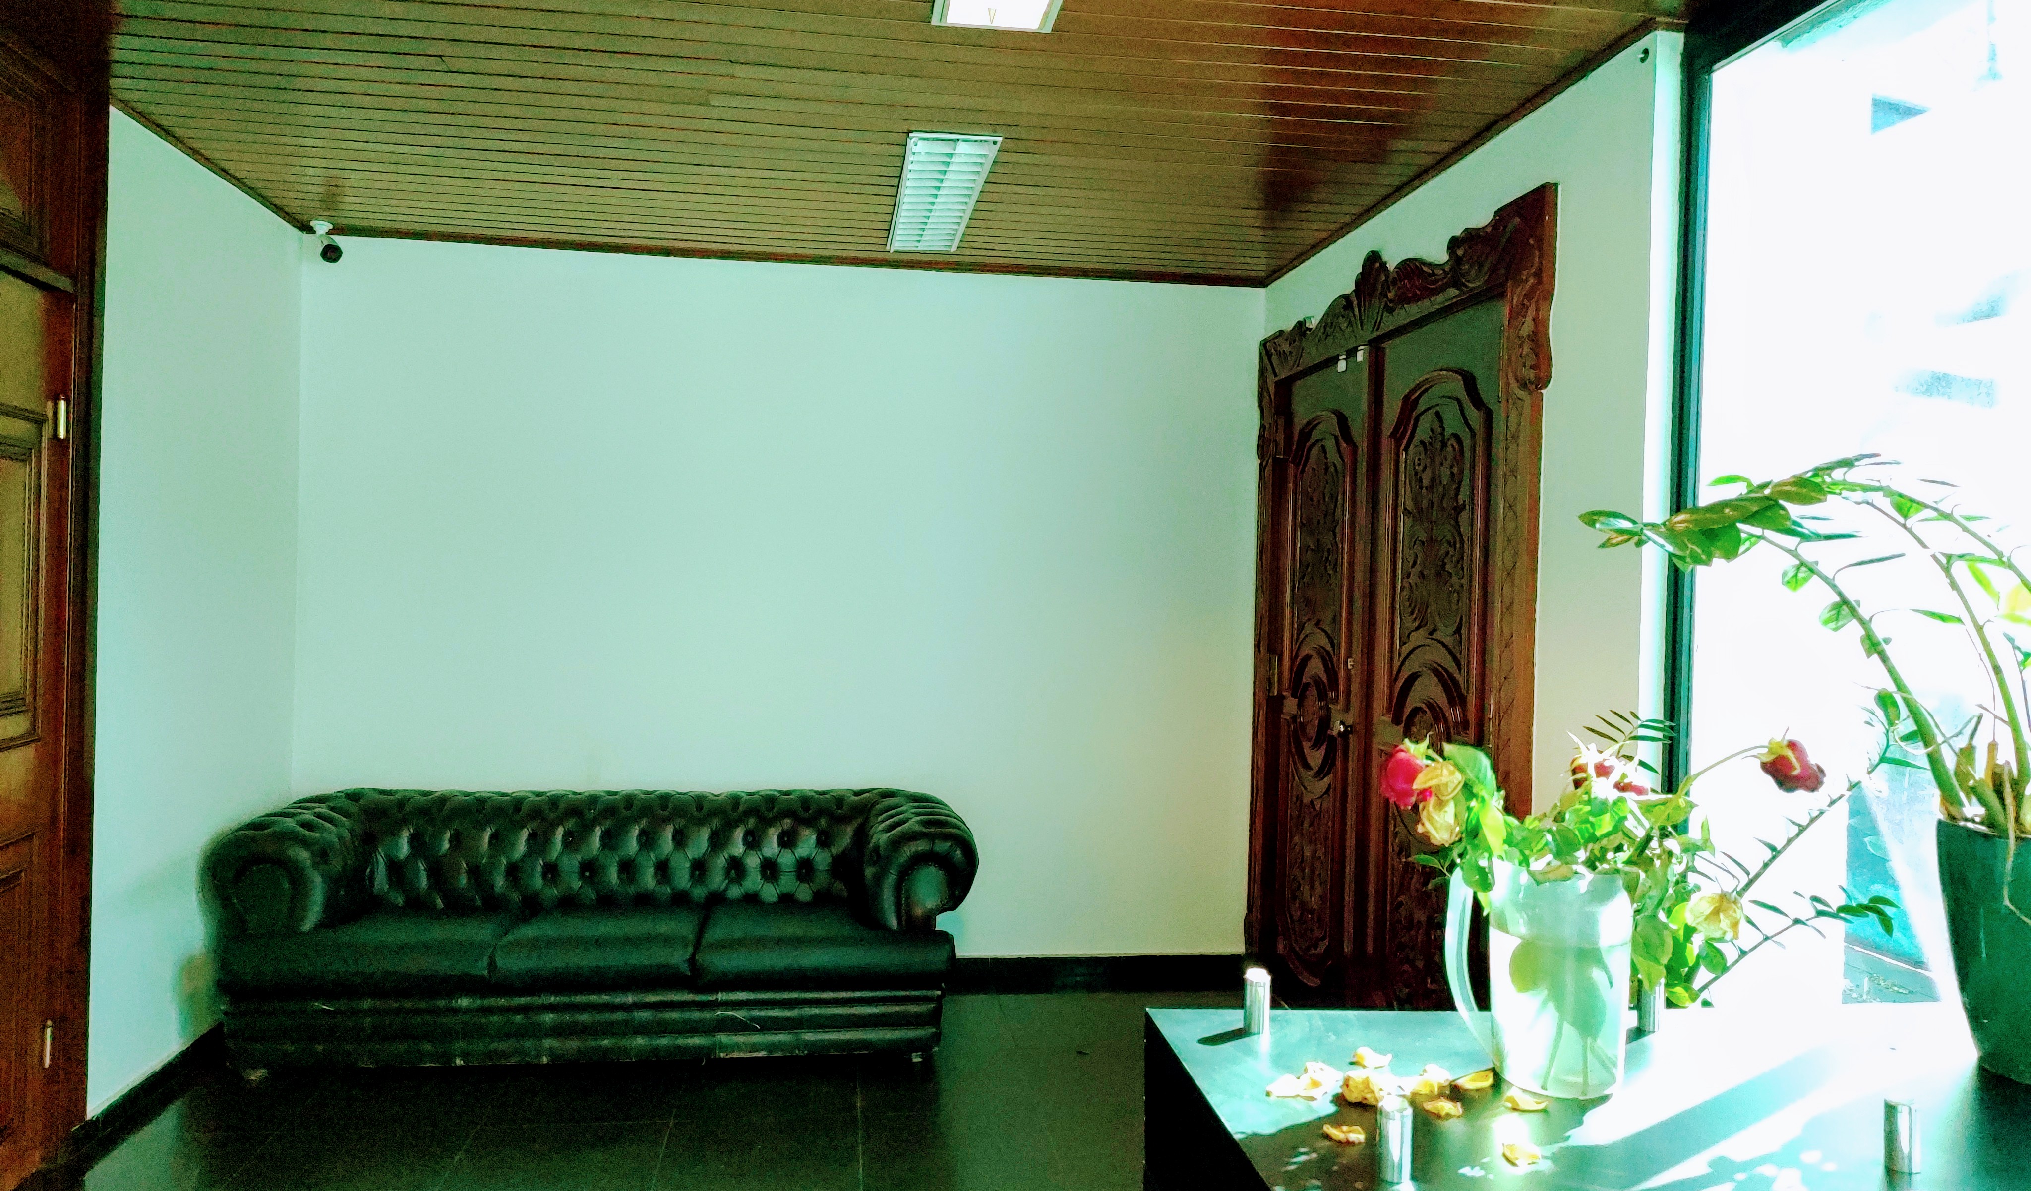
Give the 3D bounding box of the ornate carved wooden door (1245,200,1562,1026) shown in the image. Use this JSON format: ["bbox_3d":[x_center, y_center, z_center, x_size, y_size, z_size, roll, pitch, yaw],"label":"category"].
[{"bbox_3d":[0.982,0.241,4.042,0.099,2.416,2.124,1,1,-7],"label":"ornate carved wooden door"}]

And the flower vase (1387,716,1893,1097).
[{"bbox_3d":[0.663,0.330,1.532,0.515,0.375,0.307,1,1,-7],"label":"flower vase"}]

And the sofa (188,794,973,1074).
[{"bbox_3d":[-1.236,1.009,4.398,2.178,0.759,0.854,1,1,-7],"label":"sofa"}]

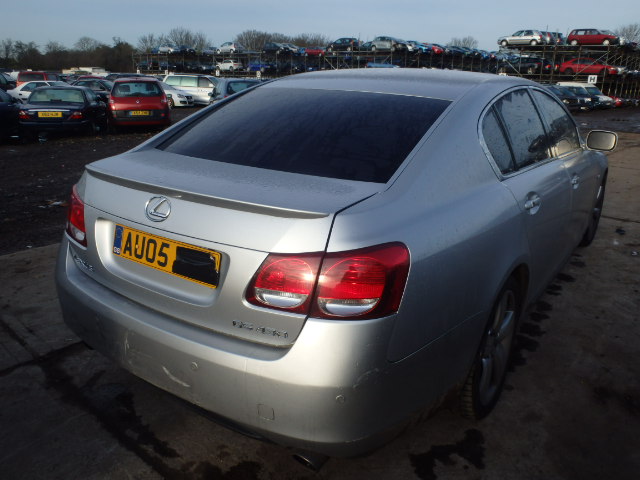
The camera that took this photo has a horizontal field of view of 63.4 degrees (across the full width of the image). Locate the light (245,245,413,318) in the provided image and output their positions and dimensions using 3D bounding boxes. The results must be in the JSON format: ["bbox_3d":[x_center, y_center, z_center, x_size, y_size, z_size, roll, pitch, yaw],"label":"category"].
[{"bbox_3d":[0.031,0.094,1.442,0.460,0.220,0.150,9,14,18],"label":"light"}]

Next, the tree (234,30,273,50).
[{"bbox_3d":[-13.935,-38.559,109.625,7.927,10.794,7.927,1,18,0],"label":"tree"}]

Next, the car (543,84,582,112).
[{"bbox_3d":[12.488,-8.186,29.745,1.710,1.420,4.300,-12,21,-34],"label":"car"}]

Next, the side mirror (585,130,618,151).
[{"bbox_3d":[1.973,-0.695,3.619,0.210,0.145,0.140,17,23,40],"label":"side mirror"}]

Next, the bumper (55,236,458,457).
[{"bbox_3d":[-0.393,0.293,2.021,1.800,0.560,0.710,13,21,32],"label":"bumper"}]

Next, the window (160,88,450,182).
[{"bbox_3d":[-0.071,-0.514,2.232,1.200,0.090,0.730,13,42,32],"label":"window"}]

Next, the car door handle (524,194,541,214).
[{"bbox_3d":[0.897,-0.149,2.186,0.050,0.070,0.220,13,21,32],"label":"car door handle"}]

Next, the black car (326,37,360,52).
[{"bbox_3d":[2.746,-22.800,60.500,3.850,1.450,1.650,11,20,30],"label":"black car"}]

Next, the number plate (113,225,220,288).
[{"bbox_3d":[-0.525,0.047,1.728,0.520,0.112,0.015,13,6,32],"label":"number plate"}]

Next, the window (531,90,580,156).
[{"bbox_3d":[1.514,-0.742,3.275,0.070,0.430,1.000,-14,5,38],"label":"window"}]

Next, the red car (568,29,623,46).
[{"bbox_3d":[23.509,-17.389,44.500,3.900,1.400,1.640,11,20,30],"label":"red car"}]

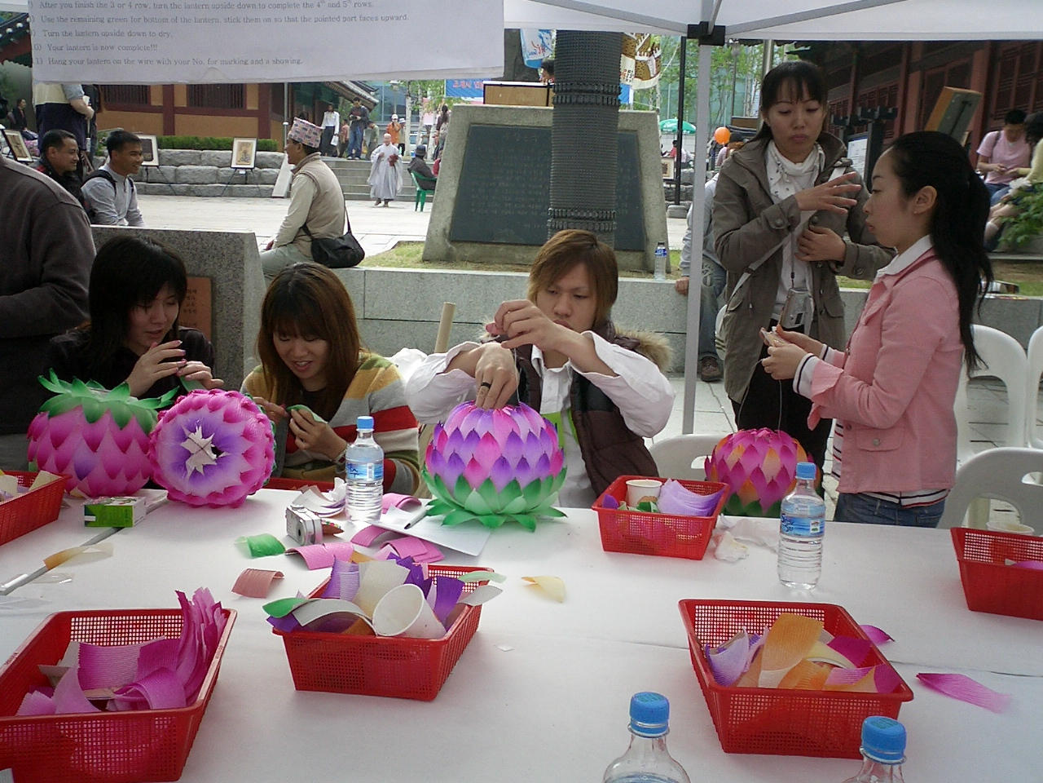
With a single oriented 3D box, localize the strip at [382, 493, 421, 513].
[{"bbox_3d":[-0.231,0.212,2.133,0.058,0.032,0.085,7,10,36],"label":"strip"}]

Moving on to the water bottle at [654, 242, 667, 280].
[{"bbox_3d":[0.760,-0.711,6.100,0.066,0.210,0.066,2,8,0],"label":"water bottle"}]

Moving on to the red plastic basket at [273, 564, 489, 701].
[{"bbox_3d":[-0.162,0.297,1.415,0.215,0.078,0.287,3,9,7],"label":"red plastic basket"}]

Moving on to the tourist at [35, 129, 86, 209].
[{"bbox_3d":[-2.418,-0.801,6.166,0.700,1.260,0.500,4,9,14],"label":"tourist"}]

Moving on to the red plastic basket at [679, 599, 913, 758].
[{"bbox_3d":[0.310,0.338,1.326,0.218,0.084,0.304,2,7,2],"label":"red plastic basket"}]

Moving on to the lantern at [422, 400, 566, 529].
[{"bbox_3d":[-0.050,0.137,2.270,0.285,0.225,0.285,1,7,0],"label":"lantern"}]

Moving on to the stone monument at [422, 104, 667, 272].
[{"bbox_3d":[0.170,-1.300,7.100,1.520,1.020,0.550,2,9,0],"label":"stone monument"}]

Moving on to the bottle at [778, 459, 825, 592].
[{"bbox_3d":[0.436,0.205,1.731,0.069,0.195,0.069,1,8,0],"label":"bottle"}]

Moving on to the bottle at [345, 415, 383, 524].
[{"bbox_3d":[-0.286,0.140,2.045,0.069,0.195,0.069,1,8,0],"label":"bottle"}]

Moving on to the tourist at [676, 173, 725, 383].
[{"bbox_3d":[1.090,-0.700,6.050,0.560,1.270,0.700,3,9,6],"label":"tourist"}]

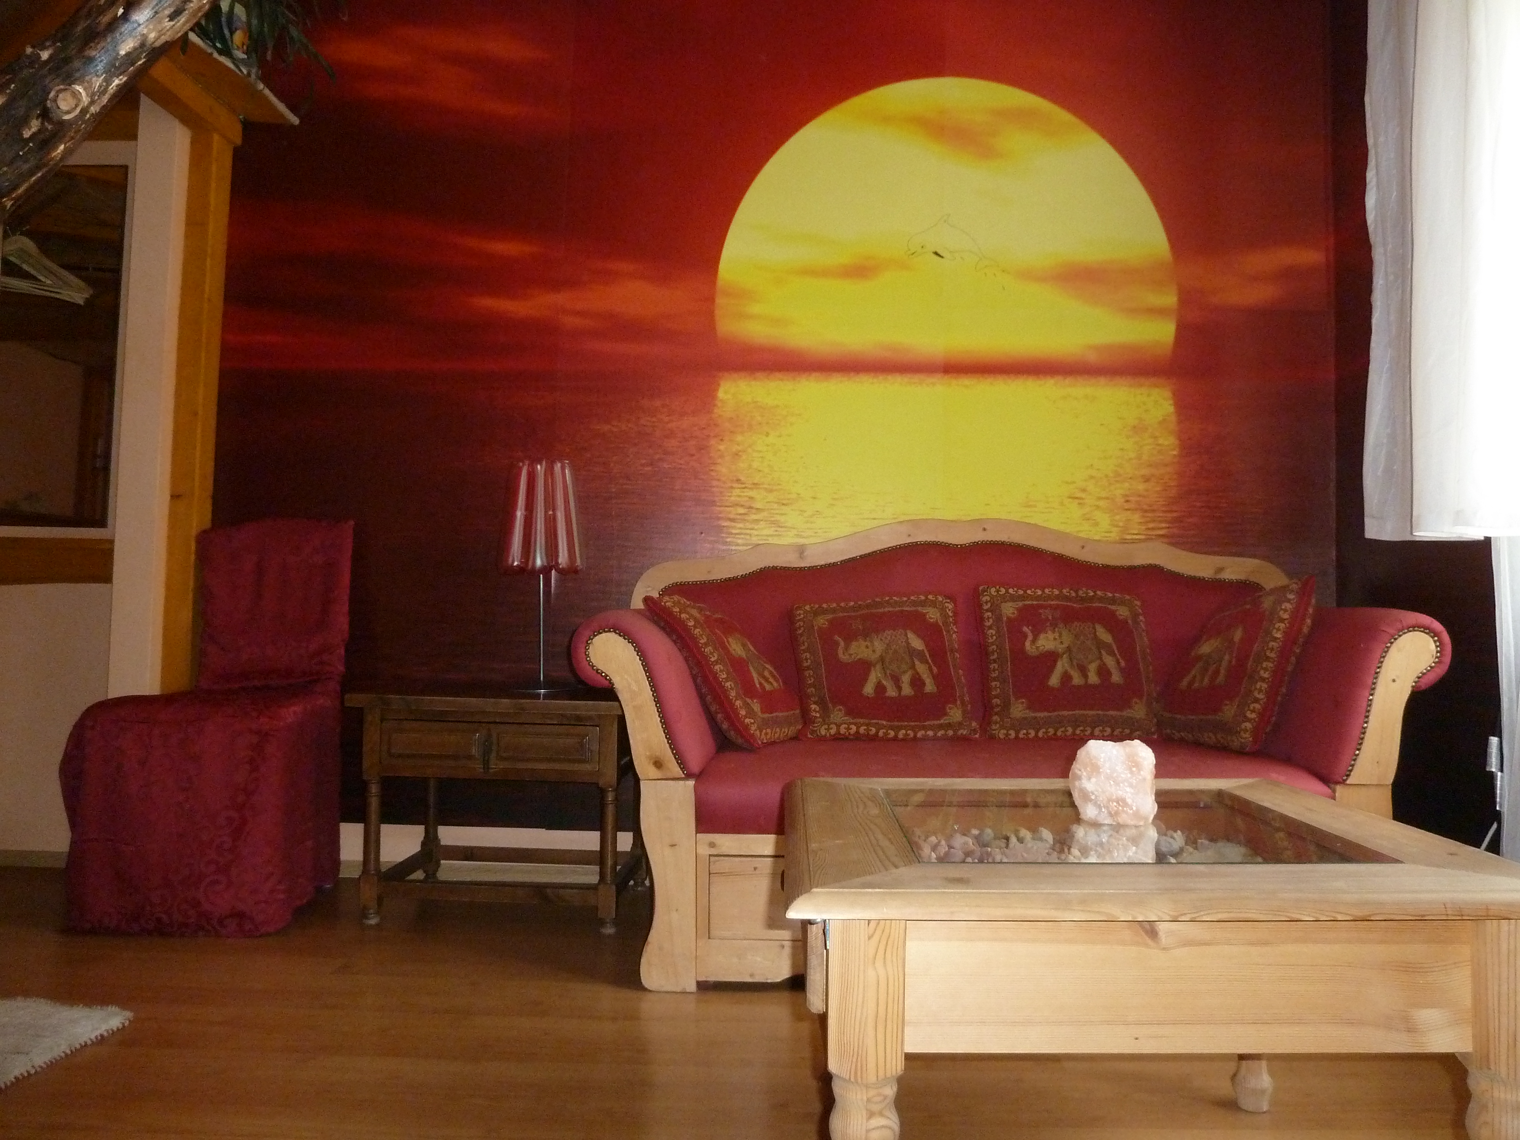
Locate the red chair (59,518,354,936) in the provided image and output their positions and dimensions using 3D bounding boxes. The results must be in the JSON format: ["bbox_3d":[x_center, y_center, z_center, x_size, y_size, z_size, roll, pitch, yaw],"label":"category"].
[{"bbox_3d":[-1.339,0.348,2.766,0.486,0.996,0.547,1,-2,1],"label":"red chair"}]

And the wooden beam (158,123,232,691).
[{"bbox_3d":[-1.588,-0.184,3.061,0.105,2.067,0.115,1,-2,1],"label":"wooden beam"}]

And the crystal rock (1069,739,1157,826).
[{"bbox_3d":[0.452,0.270,1.409,0.102,0.106,0.085,1,-2,1],"label":"crystal rock"}]

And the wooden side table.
[{"bbox_3d":[-0.646,0.592,2.825,0.684,0.547,0.464,1,-3,4],"label":"wooden side table"}]

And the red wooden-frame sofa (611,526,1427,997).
[{"bbox_3d":[0.521,0.364,2.614,1.733,1.026,0.790,1,-2,1],"label":"red wooden-frame sofa"}]

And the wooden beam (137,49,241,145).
[{"bbox_3d":[-1.535,-1.274,2.889,0.110,0.085,0.550,1,-2,1],"label":"wooden beam"}]

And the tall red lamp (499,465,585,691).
[{"bbox_3d":[-0.561,0.012,2.833,0.194,0.600,0.194,1,-2,1],"label":"tall red lamp"}]

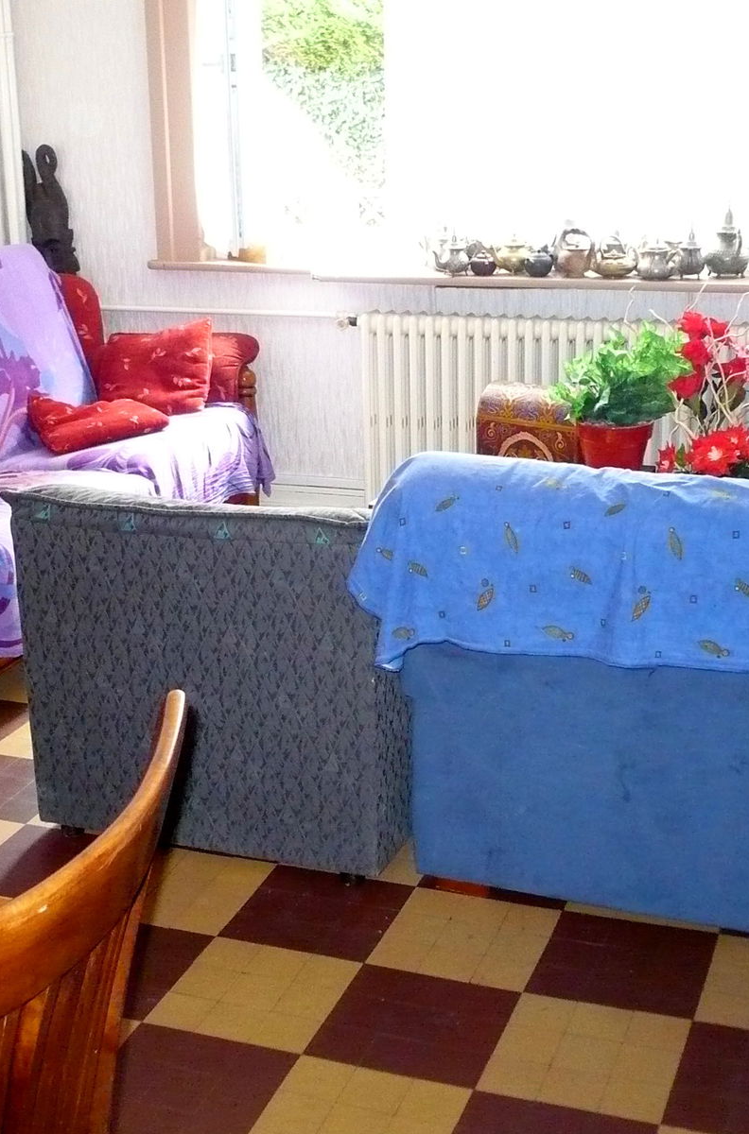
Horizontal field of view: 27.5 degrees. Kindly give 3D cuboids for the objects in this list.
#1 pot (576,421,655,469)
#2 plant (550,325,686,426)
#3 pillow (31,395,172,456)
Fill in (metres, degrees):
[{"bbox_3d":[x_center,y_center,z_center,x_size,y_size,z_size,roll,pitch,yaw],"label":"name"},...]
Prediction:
[{"bbox_3d":[0.727,-0.353,4.616,0.225,0.175,0.225,-1,17,0],"label":"pot"},{"bbox_3d":[0.723,-0.568,4.550,0.400,0.275,0.360,5,18,19],"label":"plant"},{"bbox_3d":[-0.911,-0.478,4.971,0.360,0.160,0.430,9,20,30],"label":"pillow"}]

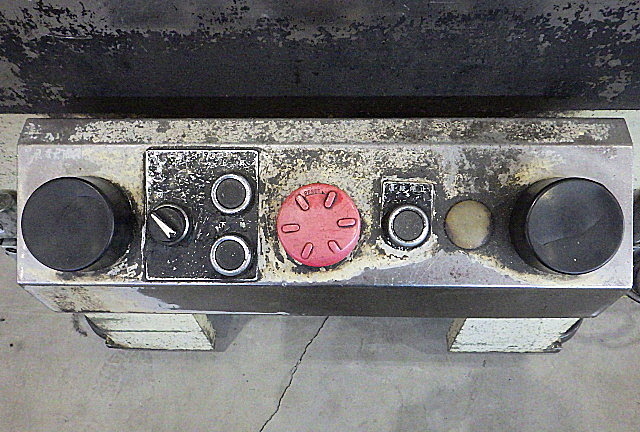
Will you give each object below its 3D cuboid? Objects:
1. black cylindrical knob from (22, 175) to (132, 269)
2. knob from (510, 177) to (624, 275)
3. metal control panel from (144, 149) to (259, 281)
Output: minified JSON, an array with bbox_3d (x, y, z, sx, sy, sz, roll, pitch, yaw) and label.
[{"bbox_3d":[-0.187,0.006,0.399,0.074,0.031,0.074,0,90,1],"label":"black cylindrical knob"},{"bbox_3d":[0.186,0.007,0.390,0.075,0.031,0.075,0,90,1],"label":"knob"},{"bbox_3d":[-0.094,-0.001,0.405,0.090,0.015,0.103,0,90,1],"label":"metal control panel"}]

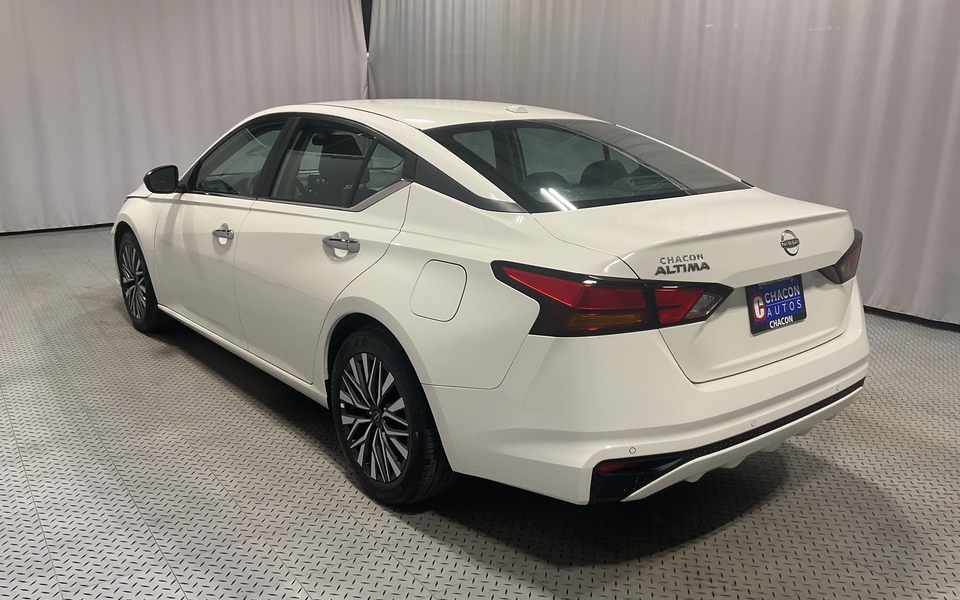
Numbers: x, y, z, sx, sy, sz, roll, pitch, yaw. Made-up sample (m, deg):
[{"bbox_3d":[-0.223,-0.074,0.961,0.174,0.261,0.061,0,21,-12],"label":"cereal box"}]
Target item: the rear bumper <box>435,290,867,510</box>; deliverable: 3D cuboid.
[{"bbox_3d":[0.772,0.221,2.841,1.820,0.550,0.780,-11,18,-38],"label":"rear bumper"}]

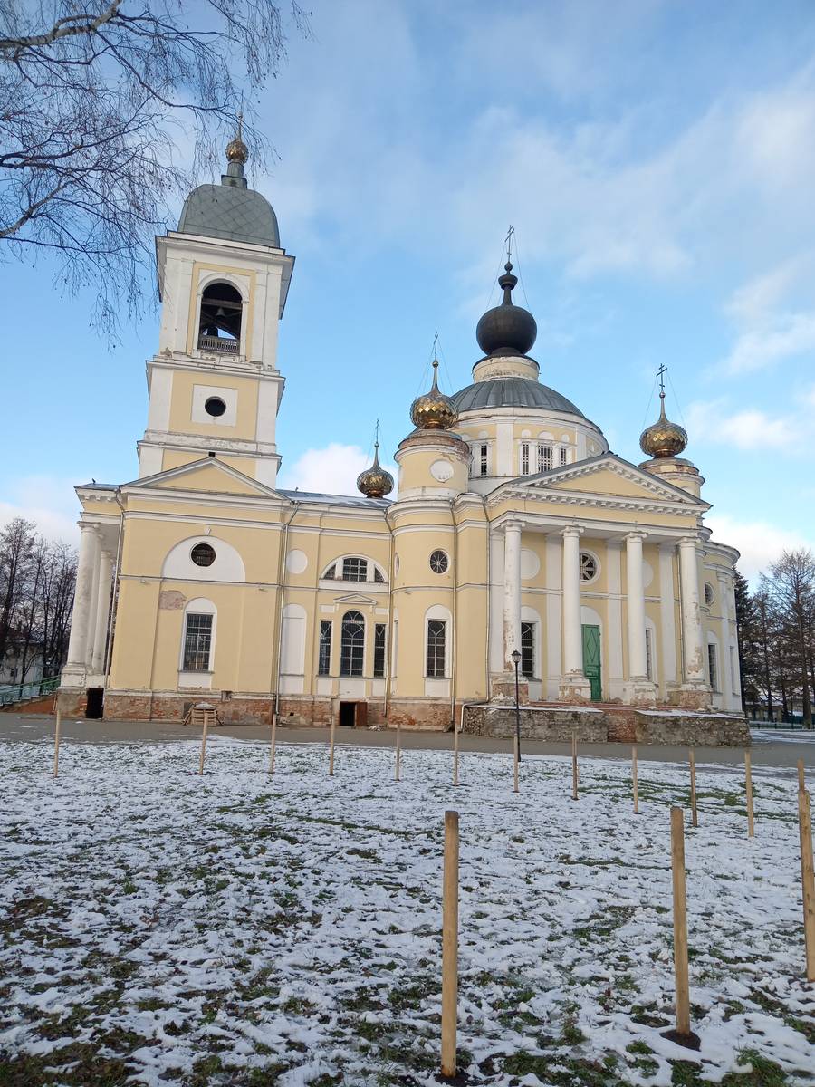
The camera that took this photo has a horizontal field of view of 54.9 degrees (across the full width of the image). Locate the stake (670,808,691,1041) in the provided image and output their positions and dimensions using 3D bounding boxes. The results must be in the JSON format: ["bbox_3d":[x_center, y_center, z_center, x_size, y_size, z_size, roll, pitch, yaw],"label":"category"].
[{"bbox_3d":[1.372,1.879,3.946,0.063,1.056,0.063,2,-11,0],"label":"stake"}]

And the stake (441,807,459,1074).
[{"bbox_3d":[0.188,1.725,3.420,0.063,1.067,0.063,2,-11,0],"label":"stake"}]

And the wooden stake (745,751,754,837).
[{"bbox_3d":[4.199,3.068,9.627,0.063,1.005,0.063,2,-11,0],"label":"wooden stake"}]

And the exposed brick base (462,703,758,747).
[{"bbox_3d":[9.102,8.346,35.791,12.666,1.373,3.200,4,-12,-14],"label":"exposed brick base"}]

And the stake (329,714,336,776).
[{"bbox_3d":[-1.469,3.951,15.448,0.063,1.190,0.063,2,-11,0],"label":"stake"}]

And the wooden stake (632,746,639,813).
[{"bbox_3d":[3.482,3.597,11.987,0.063,0.981,0.063,2,-11,0],"label":"wooden stake"}]

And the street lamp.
[{"bbox_3d":[2.988,4.320,20.984,0.270,2.928,0.270,4,-12,-14],"label":"street lamp"}]

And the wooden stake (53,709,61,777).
[{"bbox_3d":[-6.282,3.589,14.098,0.063,1.184,0.063,-2,-10,-1],"label":"wooden stake"}]

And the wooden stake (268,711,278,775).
[{"bbox_3d":[-2.659,3.963,15.535,0.063,1.143,0.063,2,-11,0],"label":"wooden stake"}]

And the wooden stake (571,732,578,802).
[{"bbox_3d":[2.792,3.695,13.060,0.063,1.077,0.063,2,-11,0],"label":"wooden stake"}]

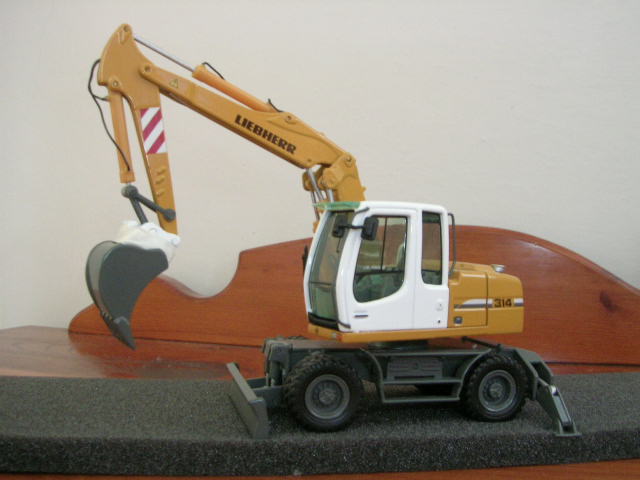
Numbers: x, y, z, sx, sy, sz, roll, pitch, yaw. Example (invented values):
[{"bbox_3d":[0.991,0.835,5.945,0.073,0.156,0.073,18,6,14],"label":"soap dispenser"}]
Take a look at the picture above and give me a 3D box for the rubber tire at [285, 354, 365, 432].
[{"bbox_3d":[0.001,0.042,0.179,0.021,0.021,0.010,0,0,-15],"label":"rubber tire"}]

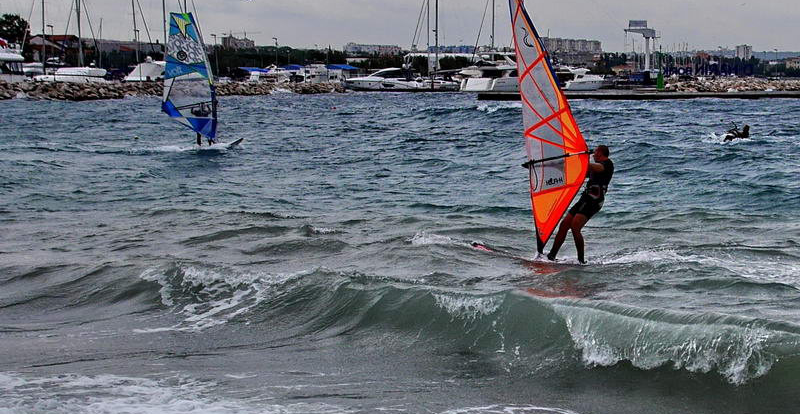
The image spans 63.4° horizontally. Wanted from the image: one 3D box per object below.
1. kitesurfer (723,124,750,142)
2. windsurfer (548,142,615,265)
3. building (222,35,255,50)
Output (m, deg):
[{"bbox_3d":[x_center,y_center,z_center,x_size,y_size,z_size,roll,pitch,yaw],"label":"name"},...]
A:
[{"bbox_3d":[12.469,-2.766,24.000,0.980,0.620,0.600,1,12,6],"label":"kitesurfer"},{"bbox_3d":[2.574,-0.057,9.300,0.780,1.660,0.600,-4,12,-16],"label":"windsurfer"},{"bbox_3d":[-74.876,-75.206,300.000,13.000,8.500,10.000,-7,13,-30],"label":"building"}]

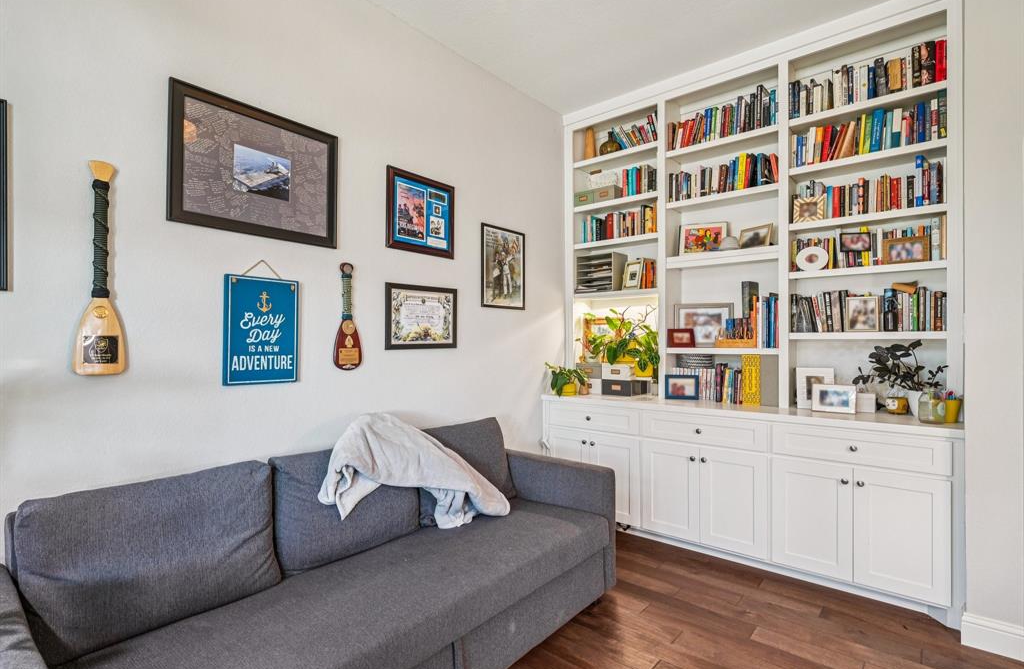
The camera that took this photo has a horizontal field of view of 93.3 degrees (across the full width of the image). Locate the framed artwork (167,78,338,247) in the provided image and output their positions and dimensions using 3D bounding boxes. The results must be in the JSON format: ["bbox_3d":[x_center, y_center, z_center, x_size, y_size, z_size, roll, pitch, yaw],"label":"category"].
[{"bbox_3d":[-1.045,-0.669,2.027,0.033,0.526,0.663,0,-1,39],"label":"framed artwork"}]

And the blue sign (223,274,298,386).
[{"bbox_3d":[-1.046,-0.015,2.029,0.020,0.441,0.295,0,-1,39],"label":"blue sign"}]

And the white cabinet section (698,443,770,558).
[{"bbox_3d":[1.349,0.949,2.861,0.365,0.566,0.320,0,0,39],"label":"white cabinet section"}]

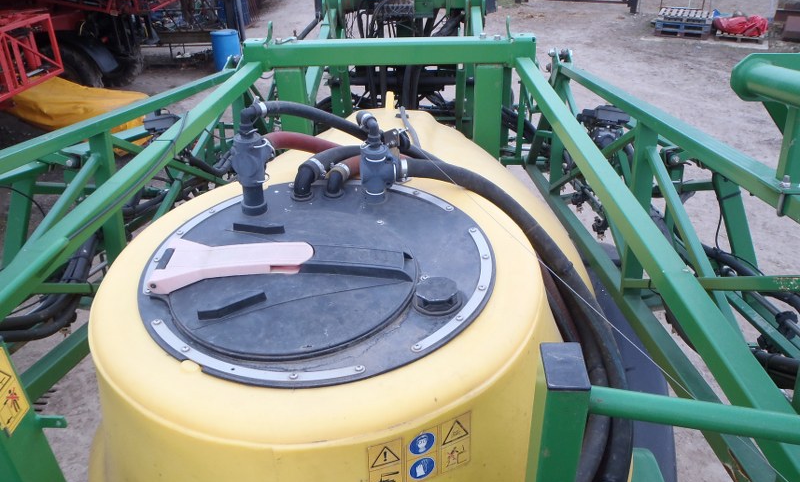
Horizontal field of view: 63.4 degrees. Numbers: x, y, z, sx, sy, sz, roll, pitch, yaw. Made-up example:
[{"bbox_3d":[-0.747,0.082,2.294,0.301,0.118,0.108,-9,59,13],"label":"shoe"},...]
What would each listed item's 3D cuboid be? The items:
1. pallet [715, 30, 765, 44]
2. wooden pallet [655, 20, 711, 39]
[{"bbox_3d":[8.025,-4.827,15.191,1.002,0.150,1.100,14,33,27],"label":"pallet"},{"bbox_3d":[6.944,-5.184,15.748,1.209,0.300,1.030,14,32,26],"label":"wooden pallet"}]

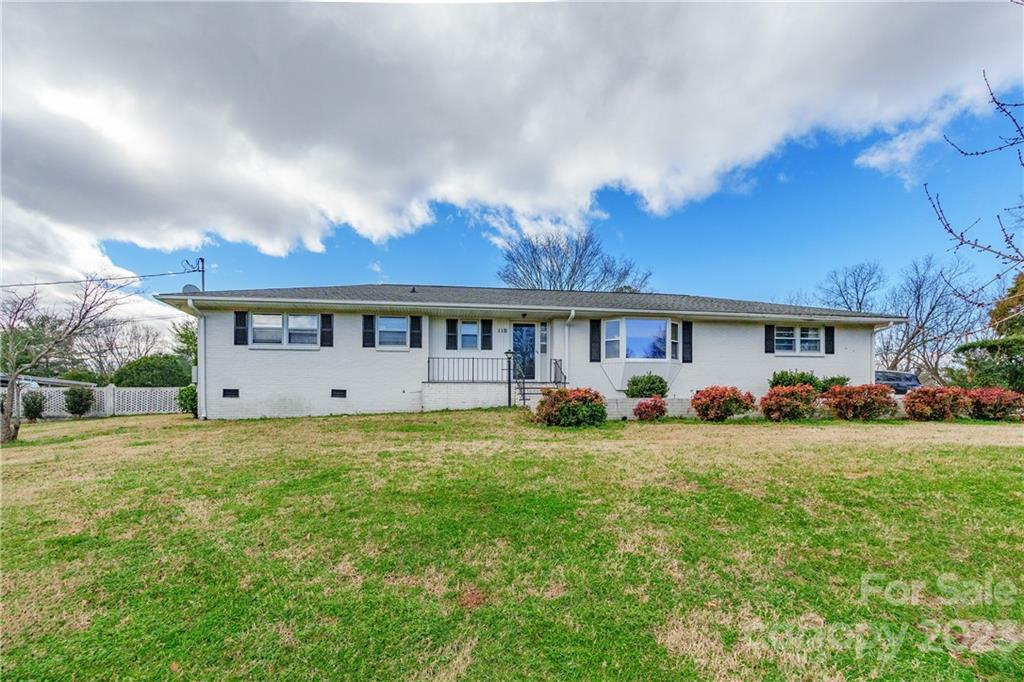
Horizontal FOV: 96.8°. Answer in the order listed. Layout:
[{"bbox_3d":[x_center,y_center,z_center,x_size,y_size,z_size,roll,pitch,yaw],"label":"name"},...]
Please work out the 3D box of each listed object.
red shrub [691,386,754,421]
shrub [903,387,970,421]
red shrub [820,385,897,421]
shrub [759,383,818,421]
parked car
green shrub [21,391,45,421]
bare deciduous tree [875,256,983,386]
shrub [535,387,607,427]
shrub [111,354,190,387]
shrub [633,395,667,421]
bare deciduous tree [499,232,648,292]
[{"bbox_3d":[5.254,1.577,11.300,1.480,0.880,1.250,1,-2,-9],"label":"red shrub"},{"bbox_3d":[11.478,1.690,12.300,1.400,0.930,1.250,1,-2,-9],"label":"shrub"},{"bbox_3d":[9.064,1.609,11.900,1.600,0.940,1.300,1,-2,-9],"label":"red shrub"},{"bbox_3d":[7.025,1.594,11.600,1.350,0.950,1.200,1,-2,-9],"label":"shrub"},{"bbox_3d":[17.100,2.297,22.000,4.800,1.720,1.900,1,-2,-9],"label":"parked car"},{"bbox_3d":[-16.338,2.198,15.500,0.680,1.020,0.680,1,-2,-9],"label":"green shrub"},{"bbox_3d":[29.369,-0.950,32.000,6.300,10.000,6.000,1,-2,-9],"label":"bare deciduous tree"},{"bbox_3d":[1.337,1.498,10.400,1.600,0.920,1.400,1,-2,-9],"label":"shrub"},{"bbox_3d":[-20.662,2.258,26.000,3.600,3.000,3.300,1,-2,-9],"label":"shrub"},{"bbox_3d":[3.295,1.593,10.900,0.820,0.630,0.750,1,-2,-9],"label":"shrub"},{"bbox_3d":[5.025,-2.018,36.000,12.000,13.500,11.000,1,-2,-9],"label":"bare deciduous tree"}]

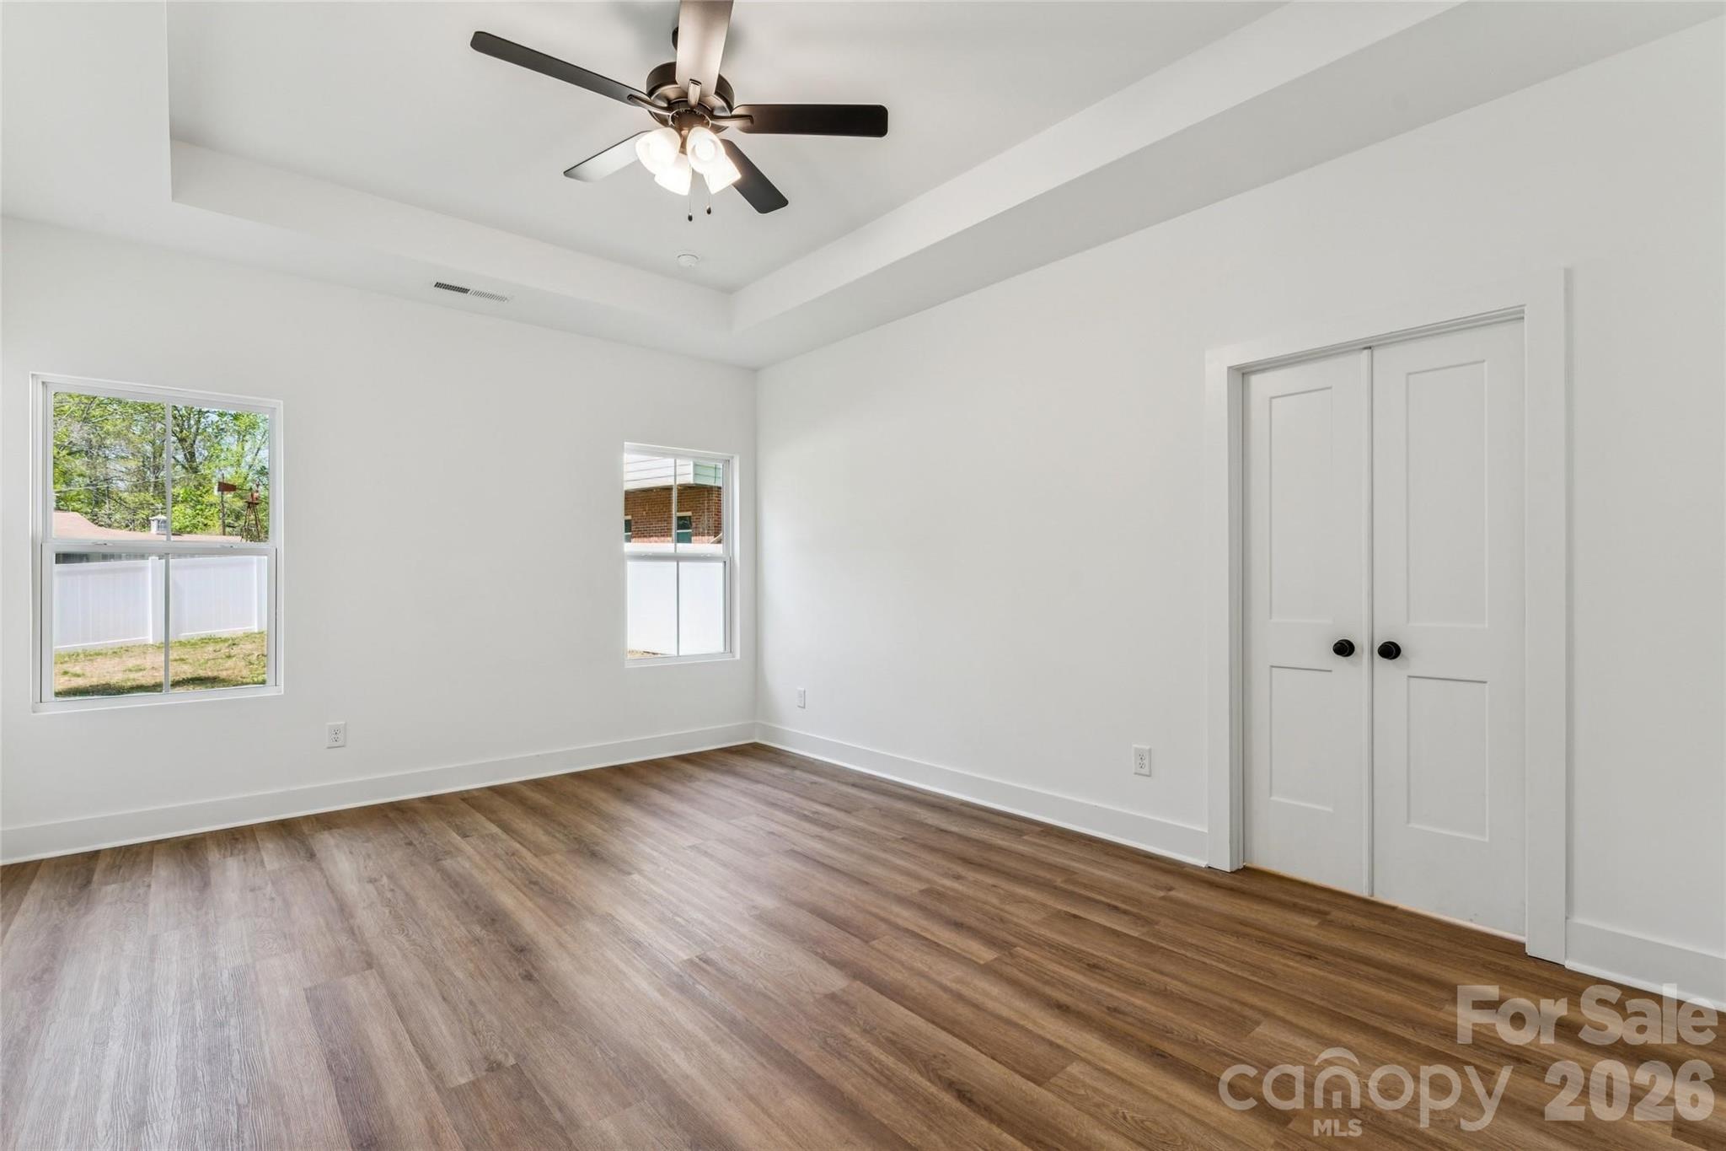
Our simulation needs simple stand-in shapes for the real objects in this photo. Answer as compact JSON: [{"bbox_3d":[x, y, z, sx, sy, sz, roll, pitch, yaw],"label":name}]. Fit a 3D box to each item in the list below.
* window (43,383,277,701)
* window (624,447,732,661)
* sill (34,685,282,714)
[{"bbox_3d":[-3.299,-0.148,3.642,0.860,1.430,0.090,0,0,-39],"label":"window"},{"bbox_3d":[-1.259,-0.143,5.311,0.850,1.430,0.090,0,0,-39],"label":"window"},{"bbox_3d":[-3.281,0.581,3.622,0.875,0.040,0.100,0,0,-39],"label":"sill"}]

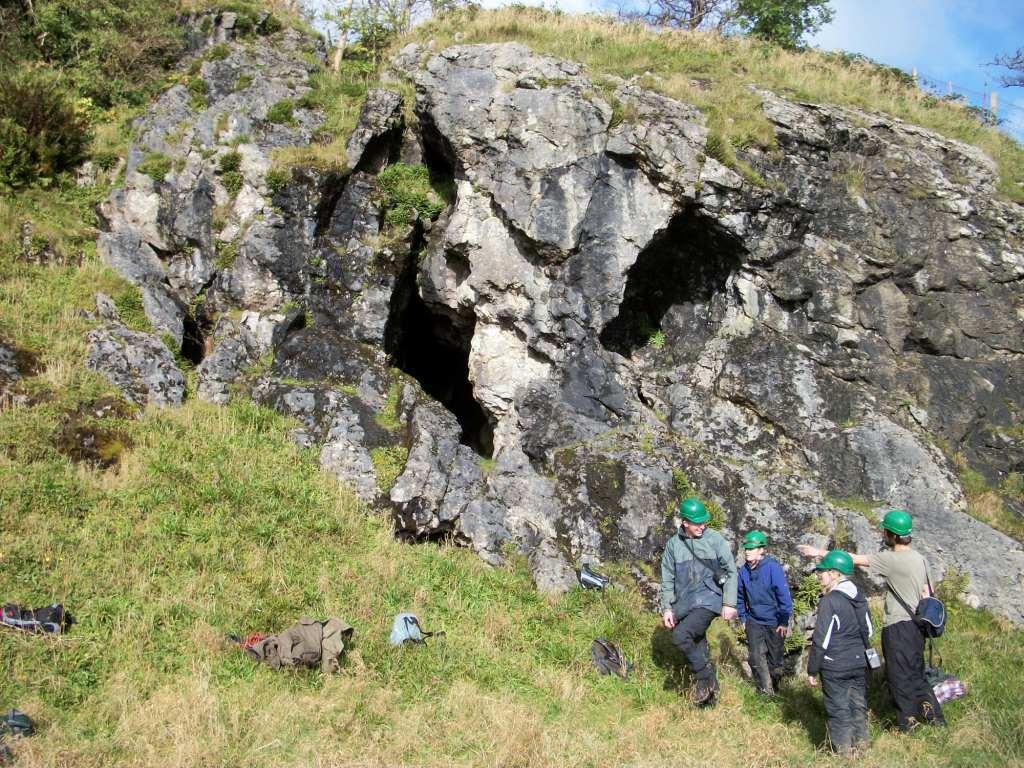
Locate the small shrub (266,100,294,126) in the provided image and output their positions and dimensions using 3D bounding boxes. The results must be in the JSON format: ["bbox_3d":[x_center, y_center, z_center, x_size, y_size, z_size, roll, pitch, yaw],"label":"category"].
[{"bbox_3d":[-3.548,-4.158,15.800,0.460,0.400,0.380,2,-7,-13],"label":"small shrub"}]

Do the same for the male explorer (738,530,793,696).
[{"bbox_3d":[2.277,2.061,9.300,0.480,1.500,0.340,-3,-8,25],"label":"male explorer"}]

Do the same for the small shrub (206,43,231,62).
[{"bbox_3d":[-4.819,-5.443,17.000,0.390,0.330,0.340,2,-7,-16],"label":"small shrub"}]

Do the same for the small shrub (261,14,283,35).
[{"bbox_3d":[-4.297,-6.423,18.500,0.390,0.340,0.310,0,-8,0],"label":"small shrub"}]

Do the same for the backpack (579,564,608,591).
[{"bbox_3d":[0.866,2.056,11.000,0.330,0.280,0.240,-1,-7,11],"label":"backpack"}]

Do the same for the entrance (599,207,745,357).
[{"bbox_3d":[1.941,-1.247,12.600,1.780,1.800,1.200,-2,-8,12],"label":"entrance"}]

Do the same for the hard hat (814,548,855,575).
[{"bbox_3d":[2.461,1.362,7.900,0.300,0.190,0.230,-2,-8,12],"label":"hard hat"}]

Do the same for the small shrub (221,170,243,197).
[{"bbox_3d":[-4.009,-2.866,14.800,0.320,0.370,0.280,2,-7,-16],"label":"small shrub"}]

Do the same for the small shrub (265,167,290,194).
[{"bbox_3d":[-3.578,-3.105,15.800,0.400,0.410,0.320,0,-8,0],"label":"small shrub"}]

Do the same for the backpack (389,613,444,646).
[{"bbox_3d":[-0.904,2.324,9.800,0.460,0.280,0.320,-1,-8,6],"label":"backpack"}]

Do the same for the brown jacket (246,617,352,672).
[{"bbox_3d":[-1.897,2.315,9.200,0.950,0.340,0.500,0,-8,0],"label":"brown jacket"}]

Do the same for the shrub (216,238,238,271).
[{"bbox_3d":[-4.177,-1.901,15.200,0.320,0.450,0.260,0,-8,0],"label":"shrub"}]

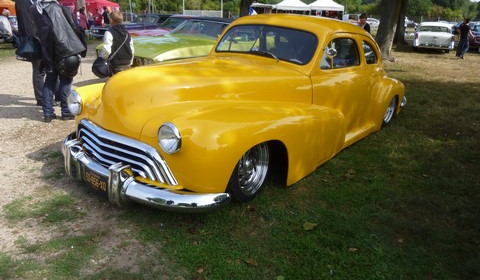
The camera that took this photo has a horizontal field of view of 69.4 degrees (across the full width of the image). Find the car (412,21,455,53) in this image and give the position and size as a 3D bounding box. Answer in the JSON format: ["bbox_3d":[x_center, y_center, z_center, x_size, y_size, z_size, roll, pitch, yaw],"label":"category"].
[{"bbox_3d":[11.422,-6.014,20.123,1.950,1.530,5.150,12,22,28],"label":"car"}]

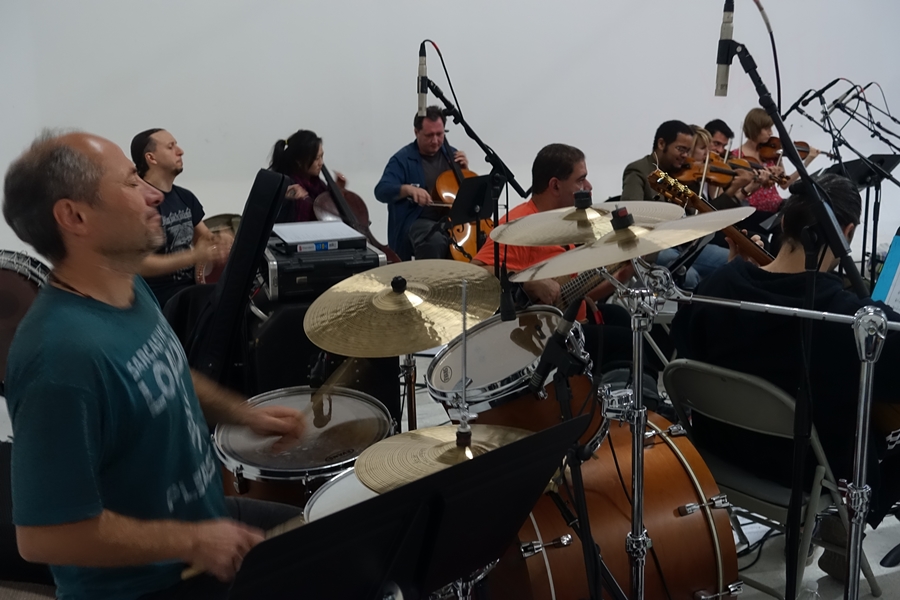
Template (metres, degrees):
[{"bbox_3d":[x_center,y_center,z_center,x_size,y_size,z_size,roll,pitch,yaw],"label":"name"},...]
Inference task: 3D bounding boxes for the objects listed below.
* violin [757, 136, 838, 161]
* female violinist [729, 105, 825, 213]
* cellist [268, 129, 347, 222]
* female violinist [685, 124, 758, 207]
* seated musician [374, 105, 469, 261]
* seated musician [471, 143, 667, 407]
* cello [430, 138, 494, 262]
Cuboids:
[{"bbox_3d":[2.359,-1.012,6.600,0.590,0.100,0.210,3,42,-20],"label":"violin"},{"bbox_3d":[2.263,-0.594,6.653,0.850,1.340,0.620,5,12,24],"label":"female violinist"},{"bbox_3d":[-0.681,-0.308,5.440,0.880,1.251,0.680,10,15,41],"label":"cellist"},{"bbox_3d":[1.626,-0.380,5.712,0.800,1.270,0.620,6,12,29],"label":"female violinist"},{"bbox_3d":[-0.022,-0.439,5.768,0.750,1.380,0.880,-7,13,-31],"label":"seated musician"},{"bbox_3d":[0.646,0.025,3.780,0.950,1.243,0.680,4,12,18],"label":"seated musician"},{"bbox_3d":[0.084,-0.600,5.650,0.440,1.280,0.280,-7,-20,-31],"label":"cello"}]

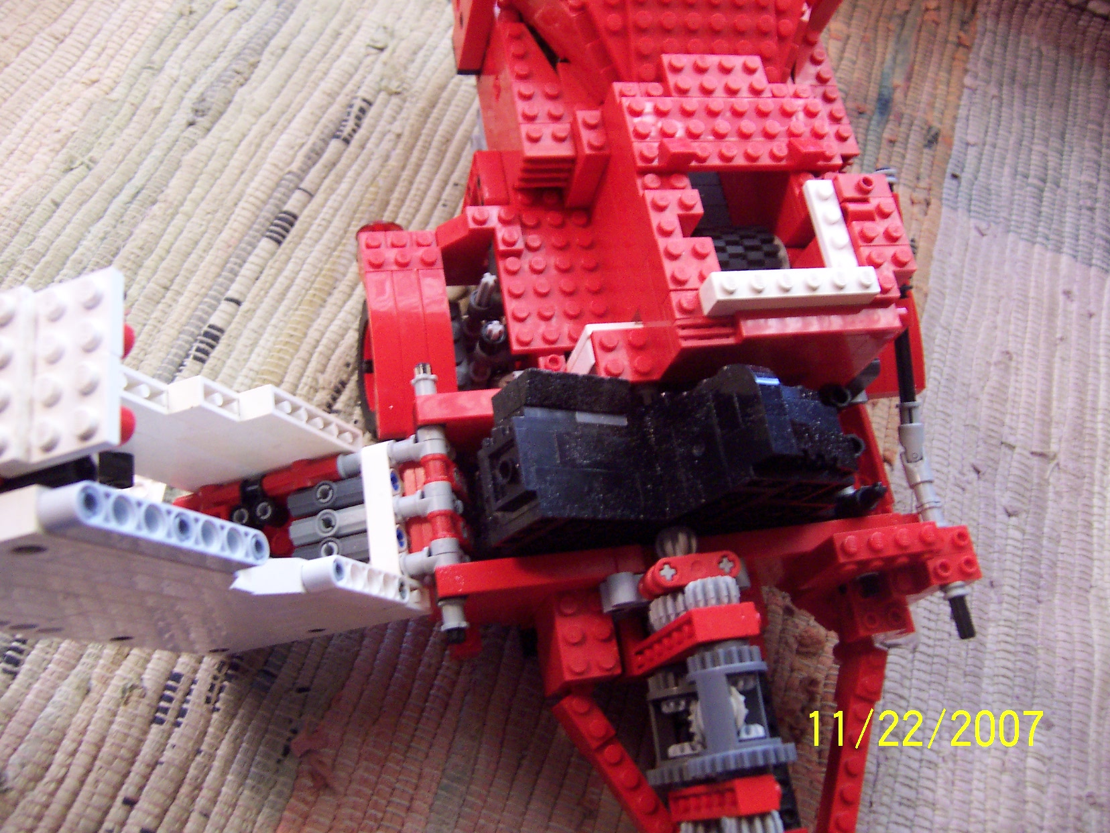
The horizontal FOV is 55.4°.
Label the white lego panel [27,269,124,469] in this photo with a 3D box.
[{"bbox_3d":[-0.082,-0.009,0.180,0.017,0.005,0.032,-14,68,19],"label":"white lego panel"}]

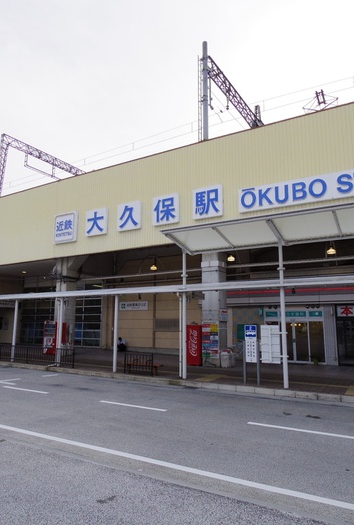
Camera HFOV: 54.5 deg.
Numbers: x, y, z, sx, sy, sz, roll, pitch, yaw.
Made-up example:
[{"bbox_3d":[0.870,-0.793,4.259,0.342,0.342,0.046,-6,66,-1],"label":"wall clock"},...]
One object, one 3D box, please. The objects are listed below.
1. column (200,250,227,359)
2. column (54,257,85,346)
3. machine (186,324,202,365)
[{"bbox_3d":[1.748,1.849,16.106,0.870,5.800,0.940,-5,-10,28],"label":"column"},{"bbox_3d":[-6.708,2.649,20.973,0.880,5.800,0.880,-5,-10,28],"label":"column"},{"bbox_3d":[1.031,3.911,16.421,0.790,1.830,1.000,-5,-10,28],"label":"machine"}]

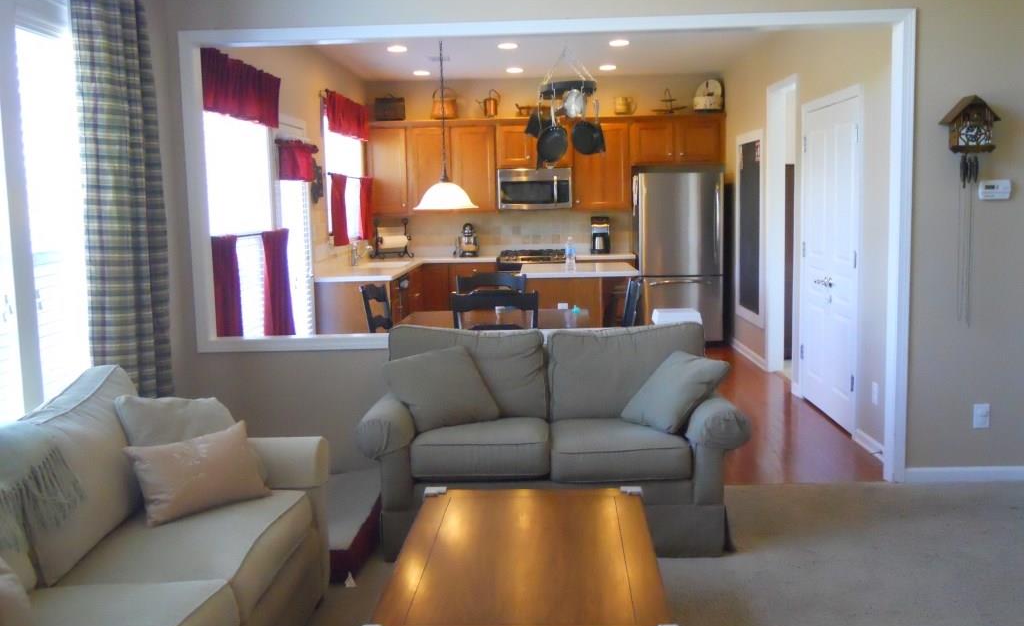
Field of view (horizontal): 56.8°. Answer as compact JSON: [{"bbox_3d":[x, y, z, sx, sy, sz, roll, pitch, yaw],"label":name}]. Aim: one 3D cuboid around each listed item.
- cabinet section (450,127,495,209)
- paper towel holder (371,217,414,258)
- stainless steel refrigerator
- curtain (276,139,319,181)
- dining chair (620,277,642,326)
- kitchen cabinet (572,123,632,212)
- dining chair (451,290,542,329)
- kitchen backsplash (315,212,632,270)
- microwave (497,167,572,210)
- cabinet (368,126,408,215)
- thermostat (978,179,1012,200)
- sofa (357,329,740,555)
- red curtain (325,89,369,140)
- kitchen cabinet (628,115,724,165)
[{"bbox_3d":[-0.405,-1.520,10.040,0.485,0.892,0.320,-1,7,2],"label":"cabinet section"},{"bbox_3d":[-1.220,-0.759,9.601,0.340,0.398,0.220,-5,8,-28],"label":"paper towel holder"},{"bbox_3d":[1.651,-0.546,9.537,0.812,1.742,0.740,-1,7,2],"label":"stainless steel refrigerator"},{"bbox_3d":[-1.498,-1.053,6.662,0.100,0.253,0.980,-1,7,2],"label":"curtain"},{"bbox_3d":[0.480,0.316,5.565,0.500,1.000,0.450,-1,7,2],"label":"dining chair"},{"bbox_3d":[0.900,-1.503,9.686,0.582,0.919,0.340,-1,7,2],"label":"kitchen cabinet"},{"bbox_3d":[-0.077,0.345,5.597,0.490,1.001,0.520,-1,7,2],"label":"dining chair"},{"bbox_3d":[-0.147,-0.720,8.938,2.820,0.470,2.800,-1,7,2],"label":"kitchen backsplash"},{"bbox_3d":[0.256,-1.310,10.033,0.757,0.420,0.400,-1,7,2],"label":"microwave"},{"bbox_3d":[-1.246,-1.474,9.757,0.397,0.906,0.340,-1,7,2],"label":"cabinet"},{"bbox_3d":[2.371,-0.604,4.648,0.153,0.097,0.030,-1,7,2],"label":"thermostat"},{"bbox_3d":[0.183,0.540,4.373,1.641,0.895,0.920,-1,7,2],"label":"sofa"},{"bbox_3d":[-1.531,-1.858,8.999,0.100,0.350,1.420,-1,7,2],"label":"red curtain"},{"bbox_3d":[1.659,-1.742,9.633,0.945,0.498,0.340,-1,7,2],"label":"kitchen cabinet"}]

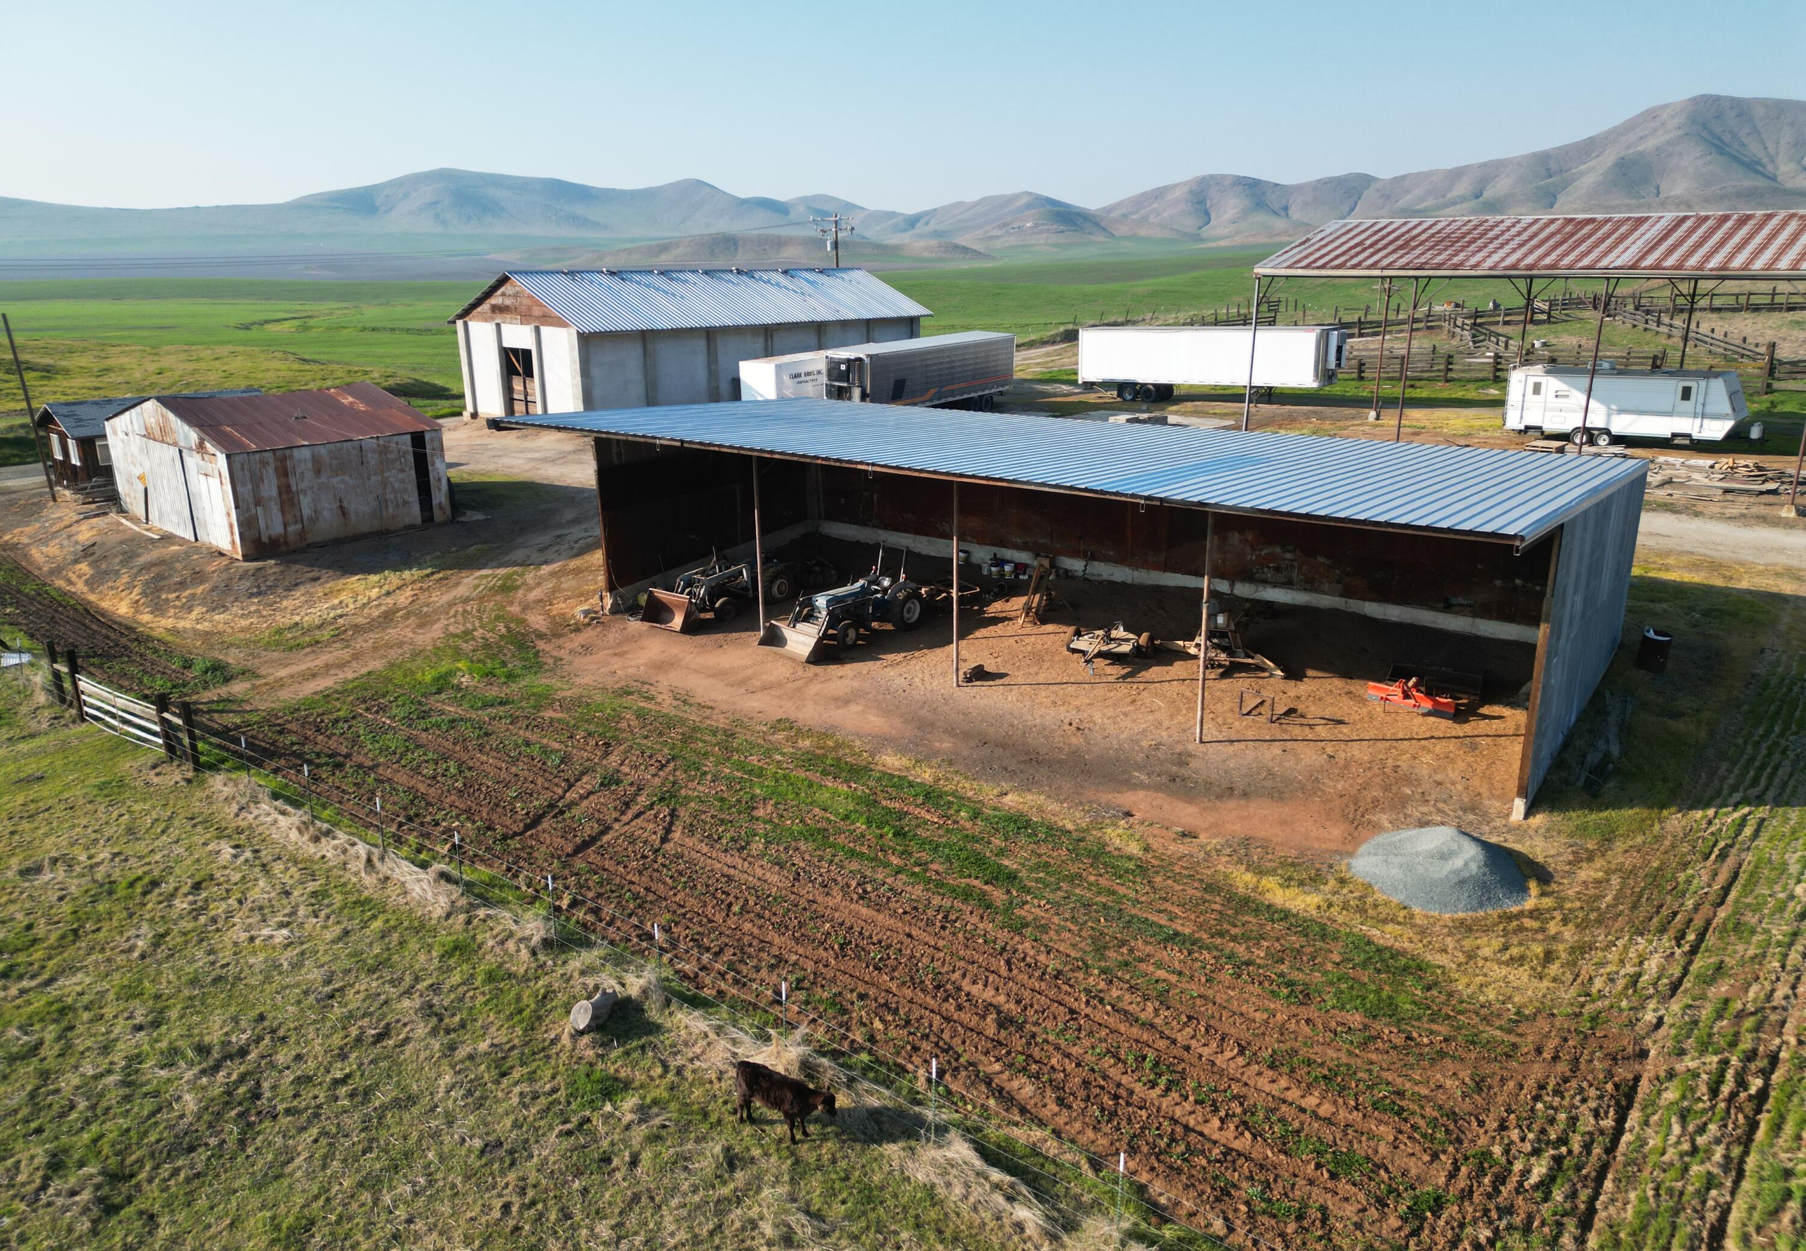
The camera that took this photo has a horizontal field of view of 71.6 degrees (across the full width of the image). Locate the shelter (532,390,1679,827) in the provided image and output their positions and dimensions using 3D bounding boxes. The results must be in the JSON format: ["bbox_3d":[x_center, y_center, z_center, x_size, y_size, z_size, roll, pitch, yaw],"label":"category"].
[{"bbox_3d":[2.986,-2.004,30.722,24.473,5.737,12.706,12,20,35],"label":"shelter"}]

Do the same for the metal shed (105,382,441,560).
[{"bbox_3d":[-22.559,-6.125,45.012,11.627,4.632,7.189,14,22,41],"label":"metal shed"}]

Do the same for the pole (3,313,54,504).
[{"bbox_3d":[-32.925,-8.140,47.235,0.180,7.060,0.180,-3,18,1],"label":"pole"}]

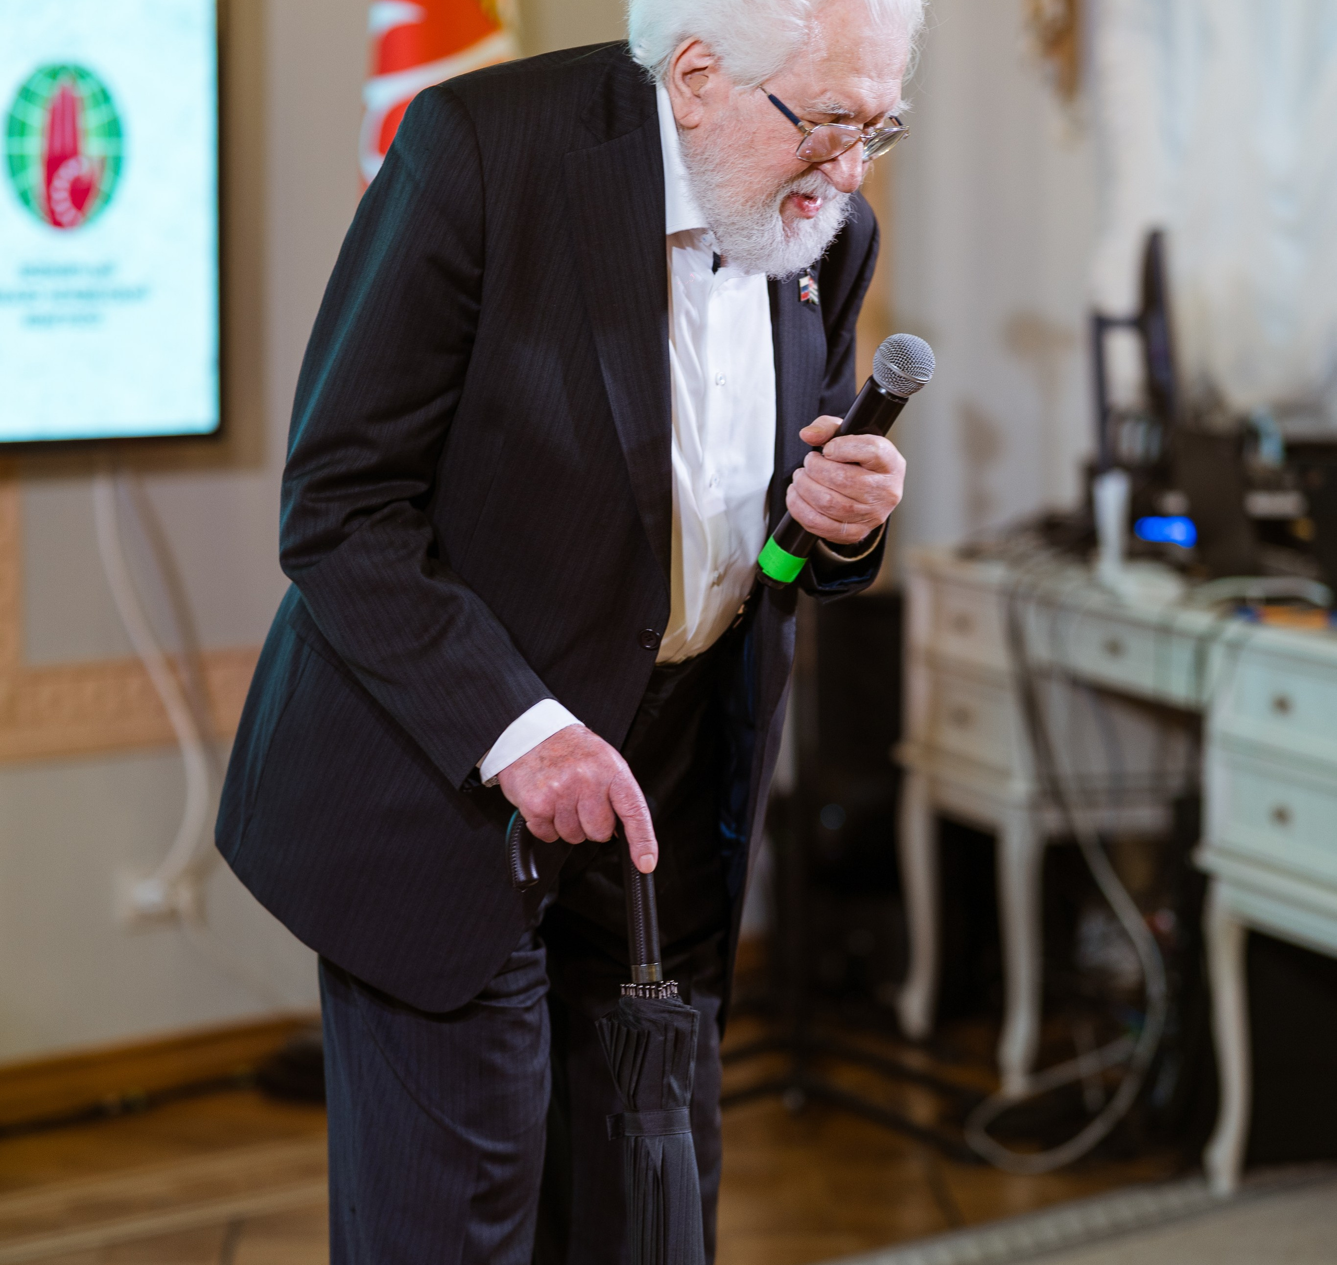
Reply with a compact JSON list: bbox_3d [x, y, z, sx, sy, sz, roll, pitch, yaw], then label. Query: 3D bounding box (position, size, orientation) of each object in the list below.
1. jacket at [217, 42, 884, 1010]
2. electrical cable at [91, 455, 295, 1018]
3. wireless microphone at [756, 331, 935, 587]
[{"bbox_3d":[-0.103,-0.094,4.080,0.500,0.820,0.550,17,14,38],"label":"jacket"},{"bbox_3d":[-0.692,0.154,6.902,0.090,0.790,0.370,5,7,44],"label":"electrical cable"},{"bbox_3d":[0.149,-0.143,3.940,0.052,0.245,0.052,9,27,-50],"label":"wireless microphone"}]

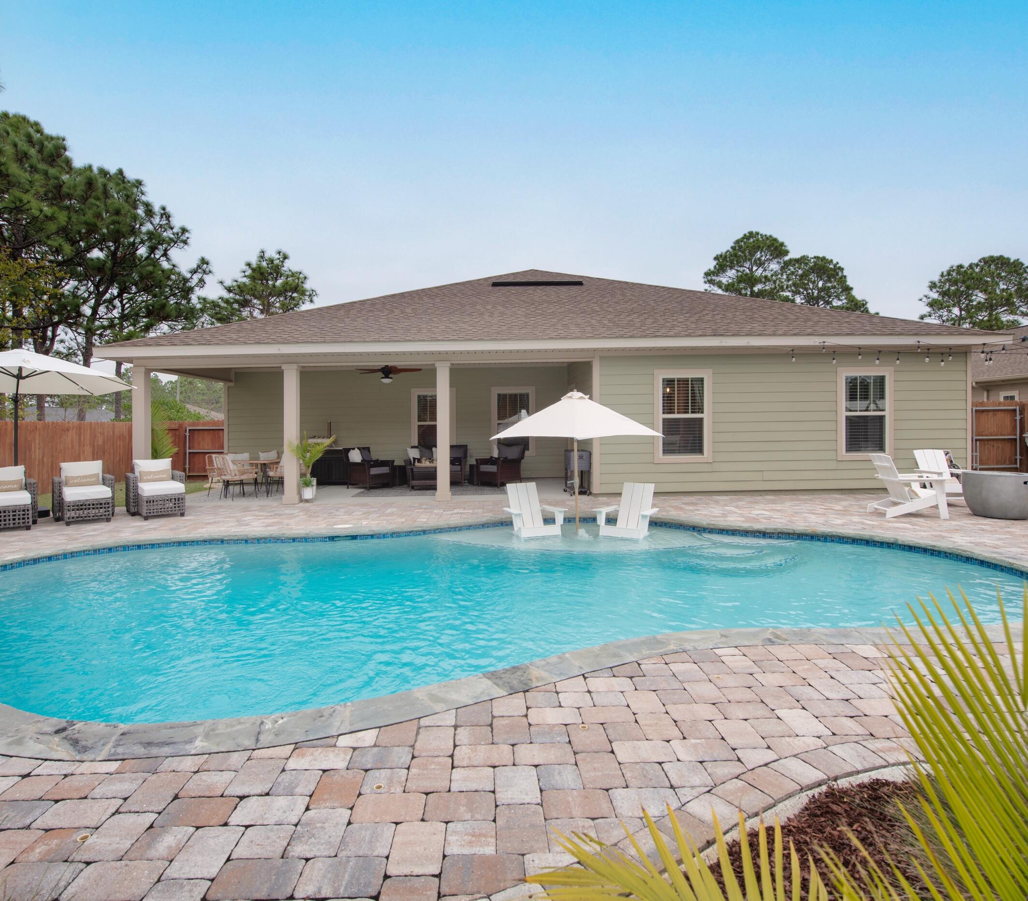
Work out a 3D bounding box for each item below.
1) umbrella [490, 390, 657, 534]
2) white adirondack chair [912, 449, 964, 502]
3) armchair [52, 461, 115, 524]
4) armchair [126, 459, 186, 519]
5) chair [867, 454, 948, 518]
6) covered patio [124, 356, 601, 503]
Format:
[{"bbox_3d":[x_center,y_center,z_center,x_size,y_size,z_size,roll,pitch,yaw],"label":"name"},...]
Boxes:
[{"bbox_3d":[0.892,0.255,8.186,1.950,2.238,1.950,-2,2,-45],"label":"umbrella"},{"bbox_3d":[7.360,0.390,9.470,0.760,0.840,0.840,-1,2,0],"label":"white adirondack chair"},{"bbox_3d":[-6.500,0.625,8.440,0.740,0.840,0.920,-2,3,-41],"label":"armchair"},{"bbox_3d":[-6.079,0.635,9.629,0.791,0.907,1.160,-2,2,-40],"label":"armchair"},{"bbox_3d":[6.019,0.541,8.639,0.923,0.922,0.730,0,2,3],"label":"chair"},{"bbox_3d":[-2.720,-0.470,12.000,8.500,2.600,3.600,-1,2,-2],"label":"covered patio"}]

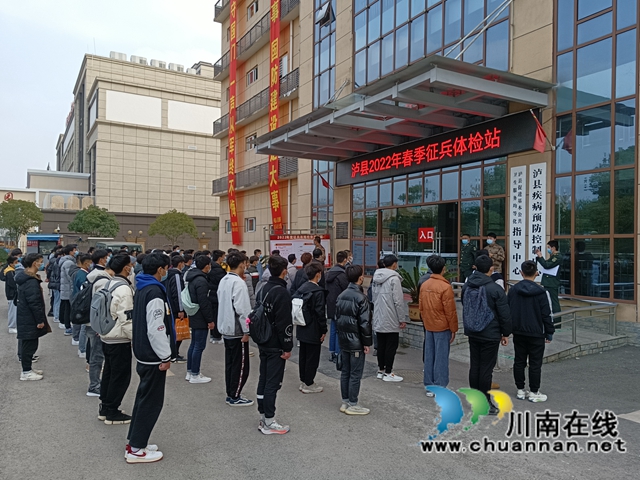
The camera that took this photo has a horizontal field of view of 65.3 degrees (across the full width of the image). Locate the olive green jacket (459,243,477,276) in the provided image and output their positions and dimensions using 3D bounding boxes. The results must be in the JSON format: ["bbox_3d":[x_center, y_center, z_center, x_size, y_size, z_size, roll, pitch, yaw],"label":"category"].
[{"bbox_3d":[3.676,0.460,12.400,0.330,0.750,0.520,1,0,-29],"label":"olive green jacket"}]

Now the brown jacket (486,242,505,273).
[{"bbox_3d":[4.102,0.434,11.700,0.360,0.720,0.540,1,-1,-35],"label":"brown jacket"}]

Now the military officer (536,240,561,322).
[{"bbox_3d":[4.640,0.912,10.050,0.460,1.780,0.530,1,0,-14],"label":"military officer"}]

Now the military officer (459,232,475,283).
[{"bbox_3d":[3.676,0.743,12.400,0.340,1.760,0.520,1,0,-29],"label":"military officer"}]

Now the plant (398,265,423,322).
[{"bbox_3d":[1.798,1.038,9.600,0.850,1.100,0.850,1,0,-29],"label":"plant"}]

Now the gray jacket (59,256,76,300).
[{"bbox_3d":[-5.139,0.766,10.200,0.380,0.900,0.550,1,0,-29],"label":"gray jacket"}]

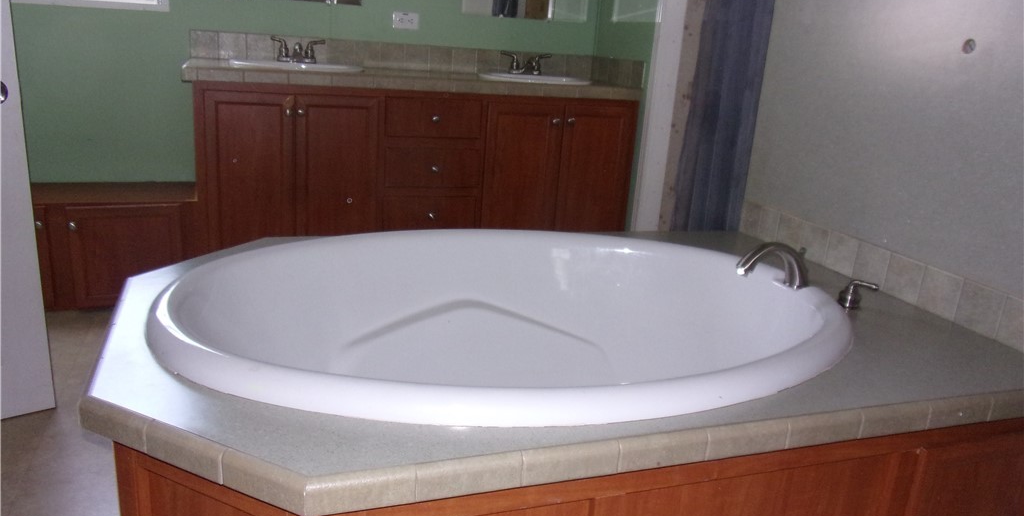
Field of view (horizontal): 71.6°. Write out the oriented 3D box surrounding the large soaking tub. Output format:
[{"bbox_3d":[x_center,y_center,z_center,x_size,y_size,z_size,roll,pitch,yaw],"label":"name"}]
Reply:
[{"bbox_3d":[0.004,0.298,1.683,1.531,0.480,1.066,-1,17,-16],"label":"large soaking tub"}]

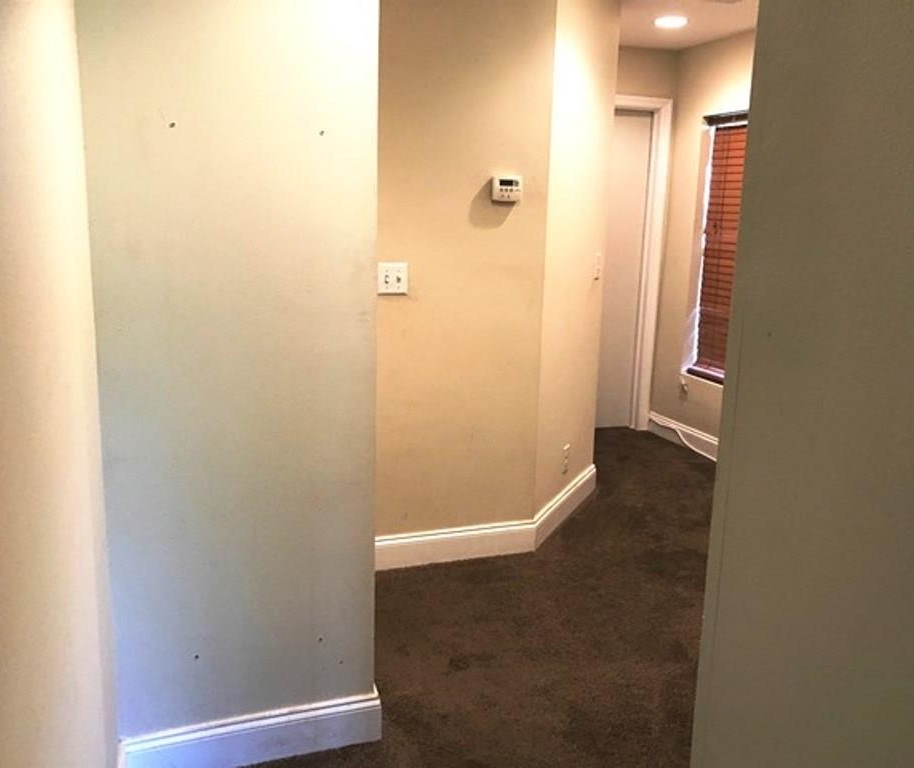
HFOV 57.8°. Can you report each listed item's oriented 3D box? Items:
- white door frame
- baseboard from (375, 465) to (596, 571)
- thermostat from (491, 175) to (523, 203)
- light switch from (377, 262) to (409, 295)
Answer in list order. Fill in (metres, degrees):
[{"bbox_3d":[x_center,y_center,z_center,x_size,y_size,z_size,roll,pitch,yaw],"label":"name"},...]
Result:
[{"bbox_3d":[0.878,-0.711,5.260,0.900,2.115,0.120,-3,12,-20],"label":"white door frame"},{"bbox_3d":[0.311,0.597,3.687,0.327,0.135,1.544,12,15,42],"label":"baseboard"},{"bbox_3d":[0.201,-0.740,3.145,0.115,0.090,0.032,-3,12,-20],"label":"thermostat"},{"bbox_3d":[-0.234,-0.389,3.065,0.117,0.117,0.016,-3,12,-20],"label":"light switch"}]

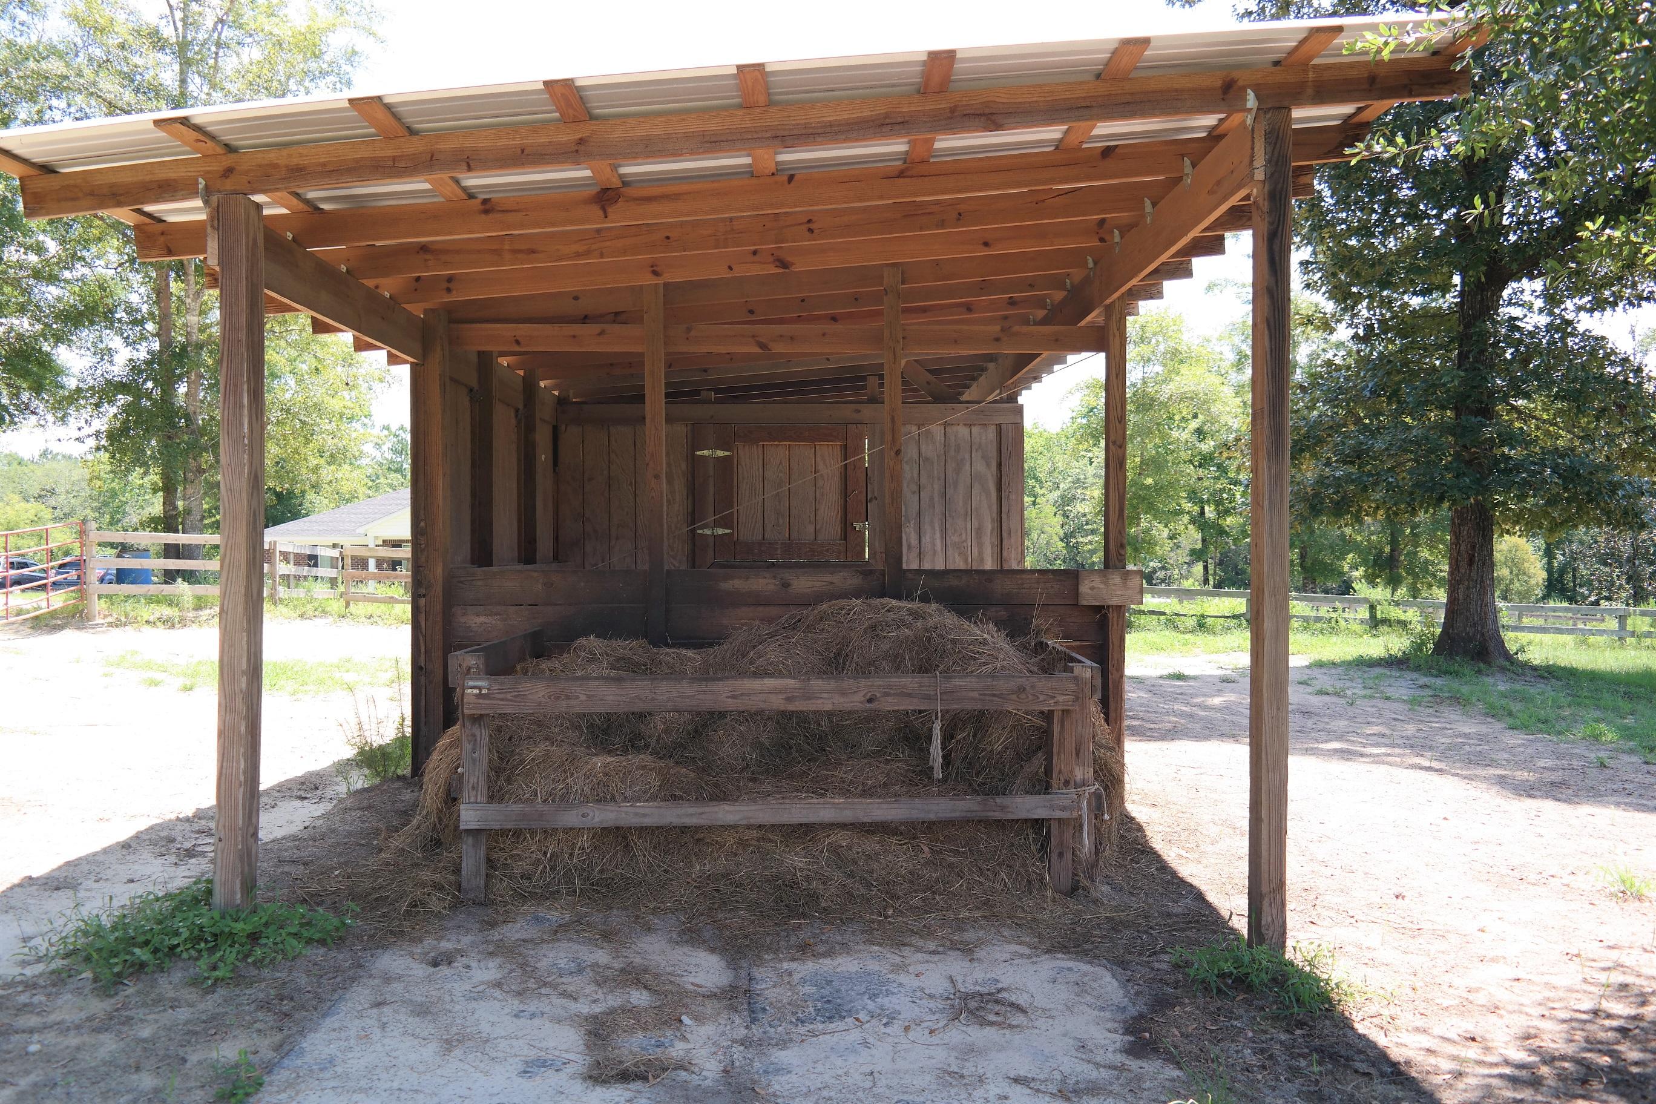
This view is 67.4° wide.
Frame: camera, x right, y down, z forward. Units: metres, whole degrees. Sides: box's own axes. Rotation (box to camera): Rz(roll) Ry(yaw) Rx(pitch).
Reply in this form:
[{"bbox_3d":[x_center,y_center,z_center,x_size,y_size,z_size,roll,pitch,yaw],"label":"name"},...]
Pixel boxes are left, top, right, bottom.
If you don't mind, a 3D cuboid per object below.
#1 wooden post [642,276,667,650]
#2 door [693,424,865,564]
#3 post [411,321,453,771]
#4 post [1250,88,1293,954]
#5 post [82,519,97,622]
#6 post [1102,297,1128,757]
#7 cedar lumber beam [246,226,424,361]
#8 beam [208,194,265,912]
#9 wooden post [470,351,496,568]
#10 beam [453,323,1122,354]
[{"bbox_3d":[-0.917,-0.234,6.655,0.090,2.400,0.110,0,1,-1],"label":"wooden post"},{"bbox_3d":[-0.392,-0.459,9.780,1.385,1.100,0.060,0,1,-1],"label":"door"},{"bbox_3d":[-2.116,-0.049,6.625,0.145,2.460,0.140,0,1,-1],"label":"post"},{"bbox_3d":[1.577,-0.080,4.435,0.090,2.970,0.130,0,1,-1],"label":"post"},{"bbox_3d":[-11.729,0.288,19.800,0.160,1.650,0.160,0,1,-1],"label":"post"},{"bbox_3d":[1.544,-0.097,6.680,0.090,2.720,0.130,0,1,-1],"label":"post"},{"bbox_3d":[-2.150,-1.110,5.470,0.040,0.240,2.280,0,1,-1],"label":"cedar lumber beam"},{"bbox_3d":[-2.076,0.004,4.375,0.092,2.500,0.130,1,1,-1],"label":"beam"},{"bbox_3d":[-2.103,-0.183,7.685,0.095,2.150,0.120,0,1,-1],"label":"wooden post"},{"bbox_3d":[-0.220,-1.147,6.700,3.620,0.142,0.040,0,1,-1],"label":"beam"}]

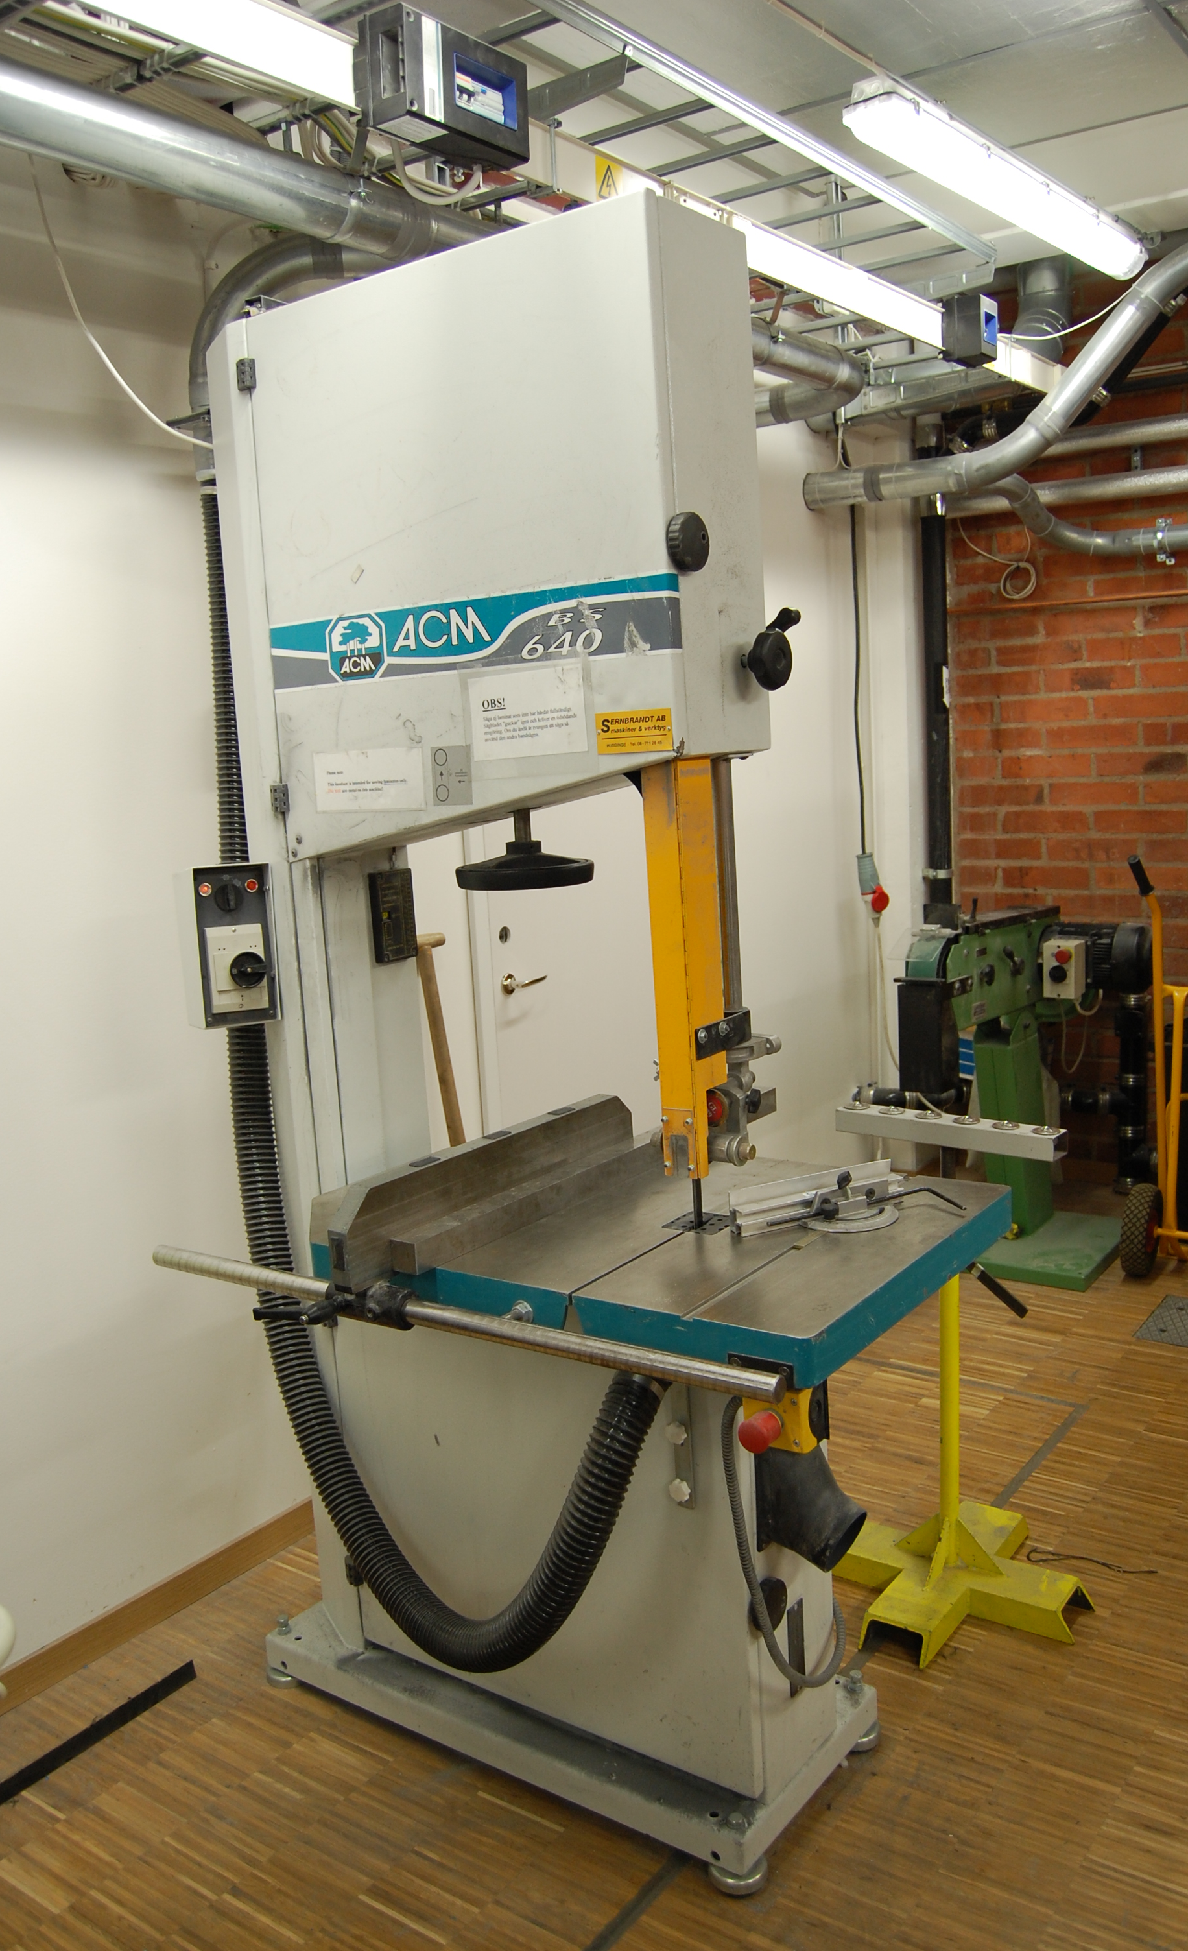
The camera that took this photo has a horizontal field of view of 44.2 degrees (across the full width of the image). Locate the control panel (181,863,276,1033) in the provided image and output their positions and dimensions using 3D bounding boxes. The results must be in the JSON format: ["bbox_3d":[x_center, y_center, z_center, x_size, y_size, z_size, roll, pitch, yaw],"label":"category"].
[{"bbox_3d":[-0.585,-0.051,2.352,0.125,0.250,0.090,-7,10,-24],"label":"control panel"}]

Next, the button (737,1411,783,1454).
[{"bbox_3d":[0.185,0.485,1.565,0.040,0.040,0.045,3,11,36],"label":"button"}]

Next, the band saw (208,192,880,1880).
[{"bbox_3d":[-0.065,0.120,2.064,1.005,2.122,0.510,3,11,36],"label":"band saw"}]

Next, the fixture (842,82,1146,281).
[{"bbox_3d":[0.929,-1.713,3.223,0.150,0.100,1.280,4,12,40],"label":"fixture"}]

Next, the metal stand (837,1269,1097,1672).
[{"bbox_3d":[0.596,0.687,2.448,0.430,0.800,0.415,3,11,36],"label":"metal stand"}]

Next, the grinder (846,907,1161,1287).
[{"bbox_3d":[1.170,0.326,3.969,0.555,0.975,0.840,3,11,36],"label":"grinder"}]

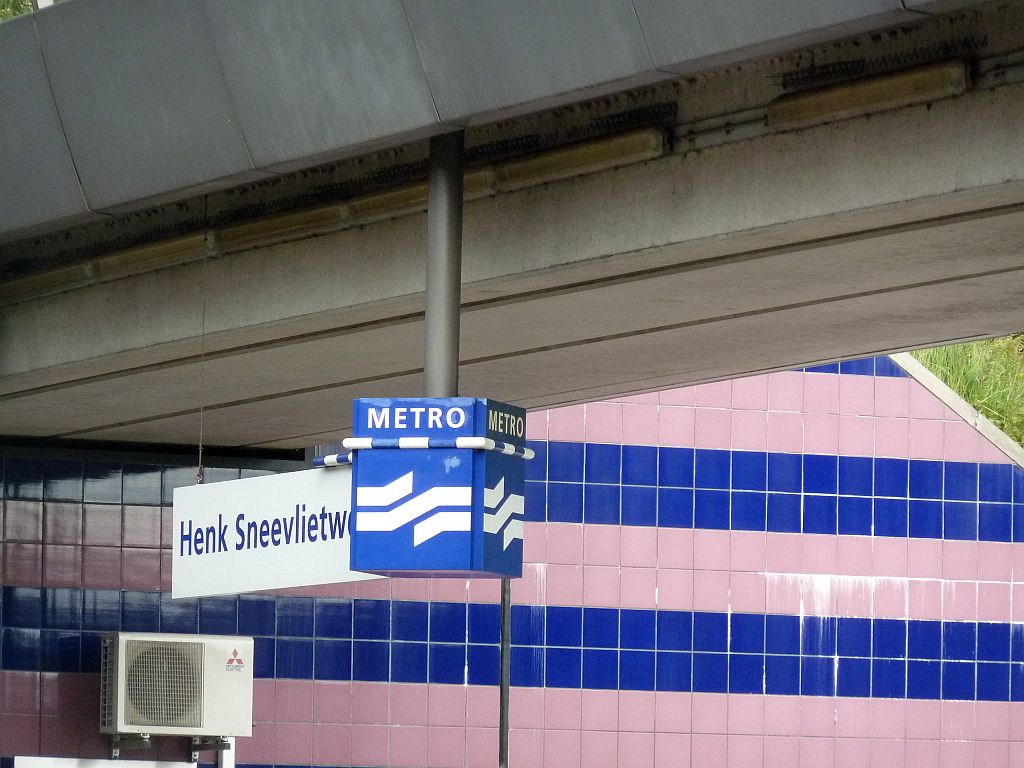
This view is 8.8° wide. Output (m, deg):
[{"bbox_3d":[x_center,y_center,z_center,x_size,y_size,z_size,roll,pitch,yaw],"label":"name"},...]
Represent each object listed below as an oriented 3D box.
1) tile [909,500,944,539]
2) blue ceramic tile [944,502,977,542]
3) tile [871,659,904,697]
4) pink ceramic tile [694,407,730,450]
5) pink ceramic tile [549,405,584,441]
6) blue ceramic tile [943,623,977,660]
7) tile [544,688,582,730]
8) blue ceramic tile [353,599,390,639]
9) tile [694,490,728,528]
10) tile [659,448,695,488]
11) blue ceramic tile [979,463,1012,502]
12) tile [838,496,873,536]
[{"bbox_3d":[2.475,0.811,39.885,0.230,0.230,0.012,3,-5,-26],"label":"tile"},{"bbox_3d":[2.682,0.825,39.928,0.234,0.234,0.010,3,-5,-26],"label":"blue ceramic tile"},{"bbox_3d":[2.192,1.717,38.787,0.233,0.230,0.012,3,-5,-27],"label":"tile"},{"bbox_3d":[1.173,0.260,38.951,0.237,0.237,0.012,3,-5,-27],"label":"pink ceramic tile"},{"bbox_3d":[0.319,0.218,38.890,0.230,0.230,0.012,3,-5,-26],"label":"pink ceramic tile"},{"bbox_3d":[2.619,1.508,39.018,0.233,0.230,0.012,3,-5,-27],"label":"blue ceramic tile"},{"bbox_3d":[0.290,1.876,38.377,0.237,0.237,0.012,3,-5,-27],"label":"tile"},{"bbox_3d":[-0.799,1.340,37.850,0.237,0.237,0.012,3,-5,-27],"label":"blue ceramic tile"},{"bbox_3d":[1.172,0.739,39.183,0.234,0.234,0.010,3,-5,-26],"label":"tile"},{"bbox_3d":[0.942,0.482,38.235,0.233,0.230,0.012,3,-5,-27],"label":"tile"},{"bbox_3d":[2.911,0.595,40.111,0.230,0.230,0.012,3,-5,-26],"label":"blue ceramic tile"},{"bbox_3d":[2.042,0.788,39.679,0.230,0.230,0.012,3,-5,-26],"label":"tile"}]

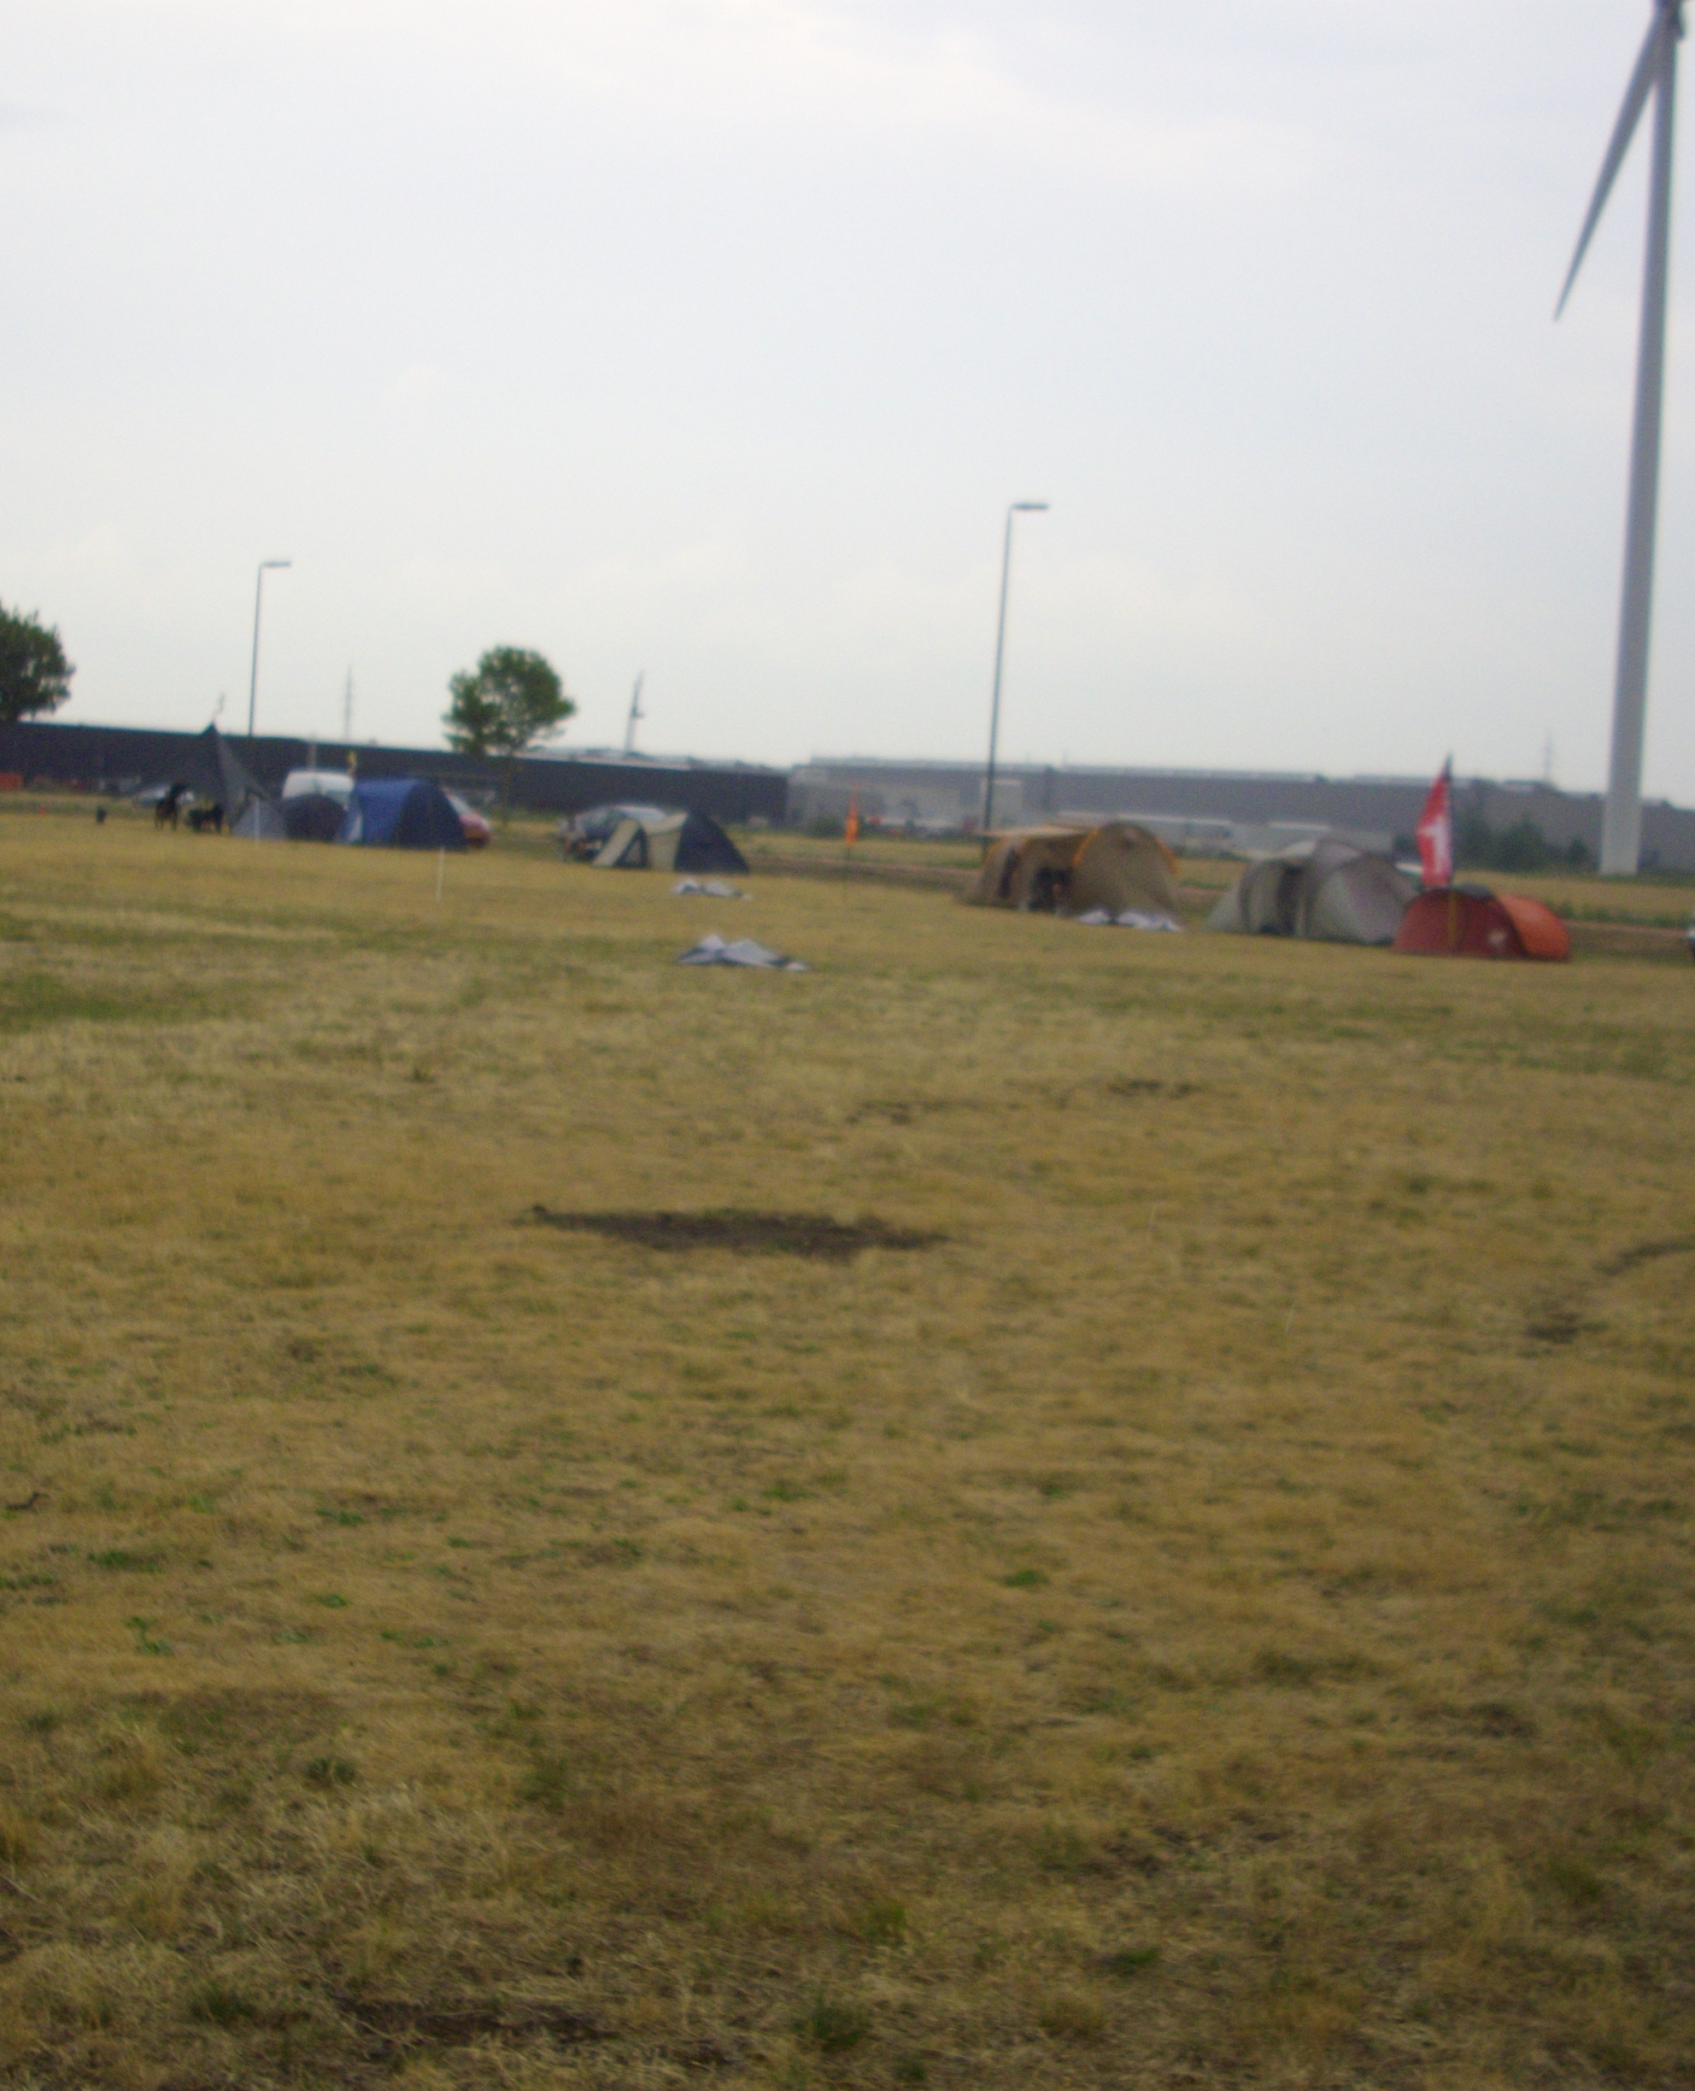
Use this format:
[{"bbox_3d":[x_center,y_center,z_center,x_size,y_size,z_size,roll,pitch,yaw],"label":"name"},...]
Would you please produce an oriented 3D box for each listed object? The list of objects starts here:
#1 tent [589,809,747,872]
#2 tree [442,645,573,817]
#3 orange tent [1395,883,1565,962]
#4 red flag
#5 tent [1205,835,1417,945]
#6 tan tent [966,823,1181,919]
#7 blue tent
[{"bbox_3d":[-4.825,-5.636,81.000,3.900,1.680,2.600,1,5,-32],"label":"tent"},{"bbox_3d":[-17.103,-15.650,150.000,6.600,8.900,6.600,3,4,-6],"label":"tree"},{"bbox_3d":[10.695,-2.144,50.200,2.300,1.270,2.300,6,5,33],"label":"orange tent"},{"bbox_3d":[10.046,-3.802,51.000,0.650,2.150,0.120,5,5,14],"label":"red flag"},{"bbox_3d":[8.707,-2.968,55.800,3.600,1.820,2.800,5,5,23],"label":"tent"},{"bbox_3d":[4.562,-3.610,60.300,3.400,1.920,2.800,7,6,43],"label":"tan tent"},{"bbox_3d":[-13.320,-7.017,90.000,3.200,2.050,2.700,2,5,-18],"label":"blue tent"}]

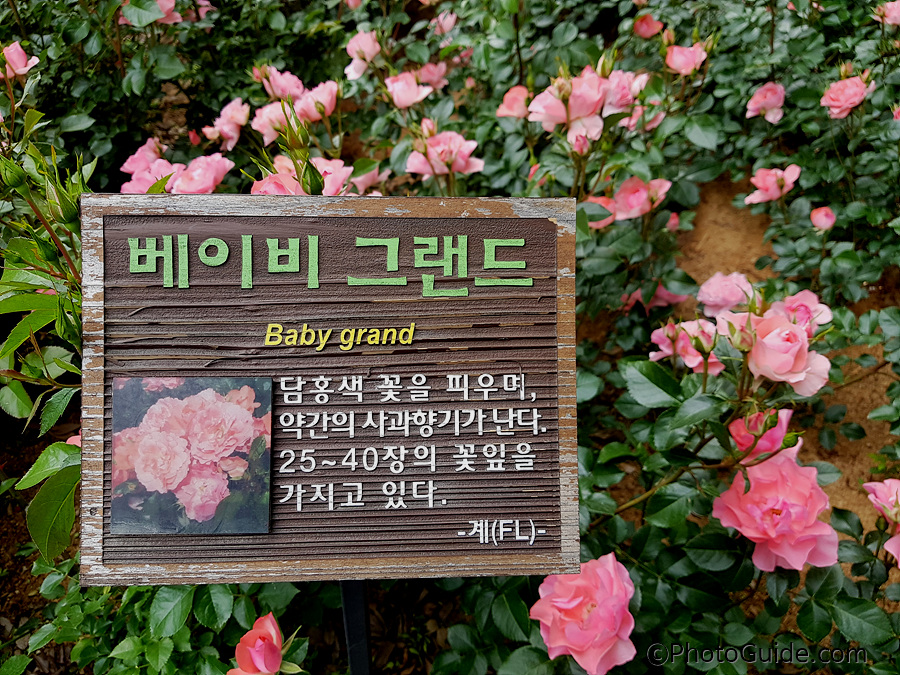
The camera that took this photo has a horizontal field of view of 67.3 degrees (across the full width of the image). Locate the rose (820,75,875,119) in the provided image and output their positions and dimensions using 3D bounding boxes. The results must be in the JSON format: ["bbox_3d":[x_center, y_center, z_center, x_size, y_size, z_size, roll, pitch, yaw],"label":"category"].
[{"bbox_3d":[0.557,-0.339,0.950,0.070,0.052,0.057,15,80,23],"label":"rose"}]

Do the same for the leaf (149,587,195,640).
[{"bbox_3d":[-0.245,0.242,0.600,0.036,0.010,0.049,32,53,7],"label":"leaf"}]

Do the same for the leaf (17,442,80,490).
[{"bbox_3d":[-0.313,0.100,0.530,0.062,0.014,0.036,-38,41,-24],"label":"leaf"}]

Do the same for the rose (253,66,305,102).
[{"bbox_3d":[-0.208,-0.307,0.820,0.058,0.042,0.050,-8,56,-11],"label":"rose"}]

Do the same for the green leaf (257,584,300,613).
[{"bbox_3d":[-0.135,0.203,0.530,0.031,0.012,0.027,-10,57,-16],"label":"green leaf"}]

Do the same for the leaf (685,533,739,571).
[{"bbox_3d":[0.201,0.165,0.520,0.039,0.012,0.031,0,56,11],"label":"leaf"}]

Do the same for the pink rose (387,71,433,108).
[{"bbox_3d":[-0.058,-0.351,0.960,0.065,0.046,0.060,2,37,0],"label":"pink rose"}]

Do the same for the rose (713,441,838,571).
[{"bbox_3d":[0.275,0.142,0.570,0.098,0.098,0.060,4,-5,6],"label":"rose"}]

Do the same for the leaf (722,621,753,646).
[{"bbox_3d":[0.318,0.326,0.740,0.032,0.010,0.024,-7,50,7],"label":"leaf"}]

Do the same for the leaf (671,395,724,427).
[{"bbox_3d":[0.205,0.062,0.560,0.048,0.010,0.029,-32,49,2],"label":"leaf"}]

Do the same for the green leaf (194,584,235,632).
[{"bbox_3d":[-0.212,0.242,0.610,0.036,0.010,0.049,-10,59,-21],"label":"green leaf"}]

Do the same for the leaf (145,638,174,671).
[{"bbox_3d":[-0.294,0.320,0.680,0.025,0.010,0.028,-9,56,-22],"label":"leaf"}]

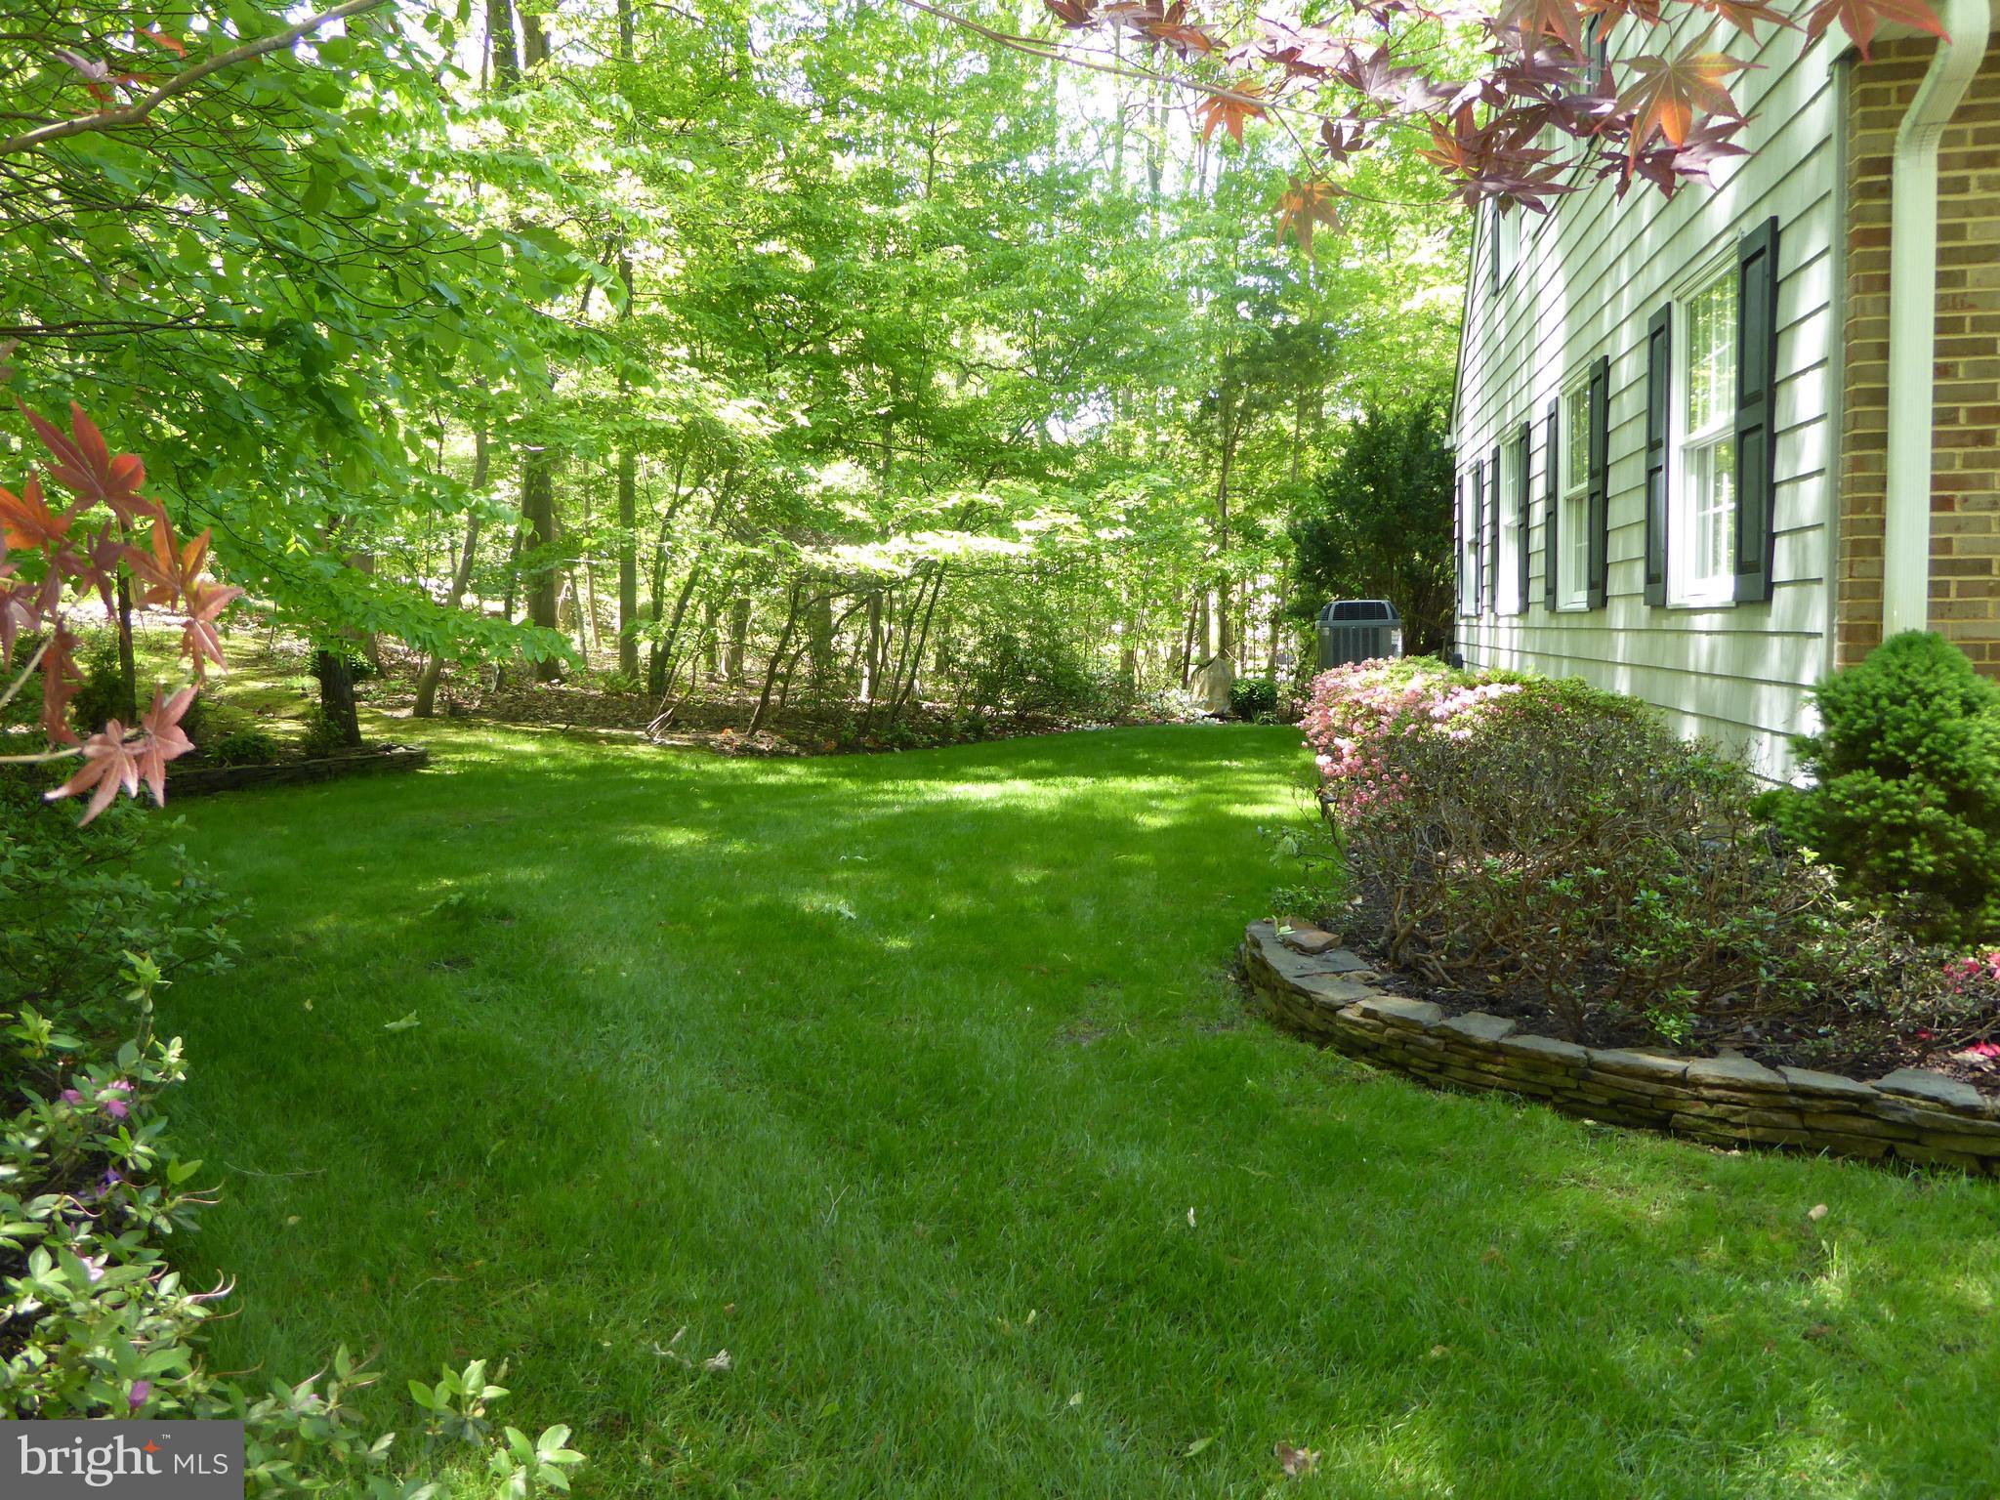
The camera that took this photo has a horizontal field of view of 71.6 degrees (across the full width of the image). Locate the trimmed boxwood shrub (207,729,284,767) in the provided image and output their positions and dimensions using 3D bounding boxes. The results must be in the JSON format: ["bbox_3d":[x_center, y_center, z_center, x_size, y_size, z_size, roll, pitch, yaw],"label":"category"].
[{"bbox_3d":[-6.748,-0.021,12.400,0.570,0.310,0.530,-4,6,-29],"label":"trimmed boxwood shrub"}]

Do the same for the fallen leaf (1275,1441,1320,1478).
[{"bbox_3d":[0.472,1.125,2.200,0.066,0.025,0.050,0,5,12],"label":"fallen leaf"}]

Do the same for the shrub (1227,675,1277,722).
[{"bbox_3d":[2.975,-0.606,16.300,0.580,0.530,0.560,0,5,10],"label":"shrub"}]

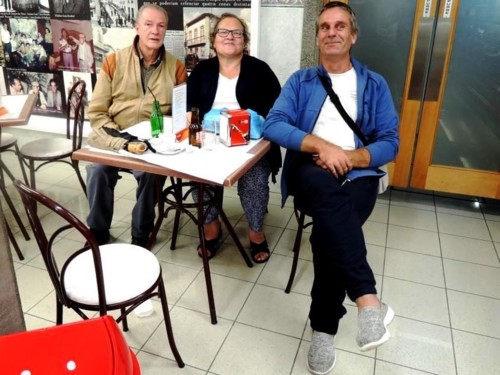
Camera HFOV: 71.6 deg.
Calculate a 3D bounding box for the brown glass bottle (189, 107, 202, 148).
[{"bbox_3d":[-0.261,-0.284,1.617,0.063,0.196,0.063,-1,24,0],"label":"brown glass bottle"}]

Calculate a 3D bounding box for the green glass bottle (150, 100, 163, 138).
[{"bbox_3d":[-0.499,-0.358,1.802,0.062,0.194,0.062,-1,24,0],"label":"green glass bottle"}]

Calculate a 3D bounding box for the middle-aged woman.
[{"bbox_3d":[-0.081,-0.219,1.977,0.520,1.330,0.620,1,24,5],"label":"middle-aged woman"}]

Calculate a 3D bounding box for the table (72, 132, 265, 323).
[{"bbox_3d":[-0.344,0.162,1.814,0.800,0.775,0.570,8,25,21],"label":"table"}]

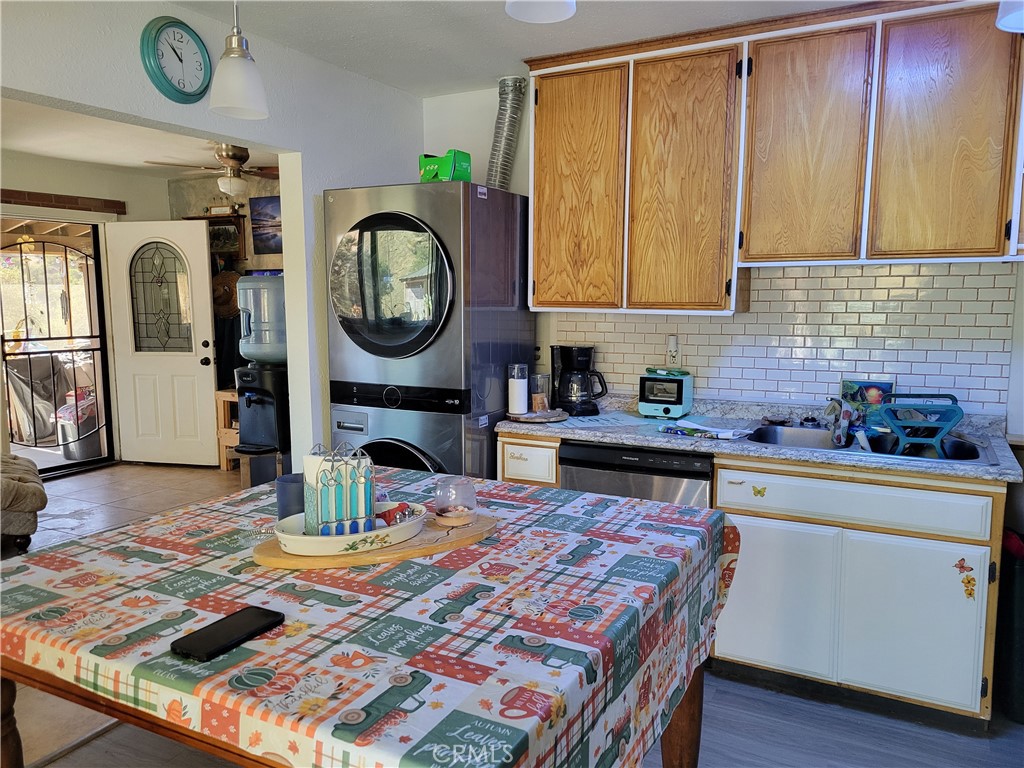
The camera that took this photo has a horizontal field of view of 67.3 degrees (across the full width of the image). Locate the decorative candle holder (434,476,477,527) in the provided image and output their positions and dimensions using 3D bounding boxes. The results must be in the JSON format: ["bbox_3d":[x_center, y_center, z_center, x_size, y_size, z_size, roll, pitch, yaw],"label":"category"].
[{"bbox_3d":[-0.129,0.270,1.764,0.092,0.099,0.092,0,7,0],"label":"decorative candle holder"}]

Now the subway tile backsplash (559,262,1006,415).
[{"bbox_3d":[1.024,-0.208,3.257,1.843,0.562,0.025,3,7,29],"label":"subway tile backsplash"}]

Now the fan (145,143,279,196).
[{"bbox_3d":[-1.897,-1.460,5.200,1.280,0.380,1.280,-4,8,-30],"label":"fan"}]

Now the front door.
[{"bbox_3d":[-2.924,-0.327,6.418,0.930,2.050,0.050,1,7,13],"label":"front door"}]

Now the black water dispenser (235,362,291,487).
[{"bbox_3d":[-1.282,0.384,4.256,0.310,1.000,0.320,3,7,29],"label":"black water dispenser"}]

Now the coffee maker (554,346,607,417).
[{"bbox_3d":[0.303,-0.021,3.554,0.175,0.305,0.225,-4,7,-28],"label":"coffee maker"}]

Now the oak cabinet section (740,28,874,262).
[{"bbox_3d":[1.142,-0.875,2.958,0.445,0.823,0.310,3,8,28],"label":"oak cabinet section"}]

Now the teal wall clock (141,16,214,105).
[{"bbox_3d":[-1.142,-1.116,2.659,0.045,0.280,0.280,3,7,29],"label":"teal wall clock"}]

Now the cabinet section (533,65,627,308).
[{"bbox_3d":[0.347,-0.831,3.391,0.444,0.993,0.310,3,8,28],"label":"cabinet section"}]

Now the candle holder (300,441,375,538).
[{"bbox_3d":[-0.370,0.229,1.664,0.122,0.190,0.102,-4,8,-30],"label":"candle holder"}]

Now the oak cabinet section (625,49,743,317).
[{"bbox_3d":[0.744,-0.808,3.179,0.454,0.993,0.310,3,8,28],"label":"oak cabinet section"}]

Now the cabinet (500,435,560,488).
[{"bbox_3d":[0.216,0.581,3.469,0.299,0.796,0.600,3,7,29],"label":"cabinet"}]

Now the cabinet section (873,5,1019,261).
[{"bbox_3d":[1.544,-0.857,2.749,0.453,0.823,0.310,3,8,28],"label":"cabinet section"}]

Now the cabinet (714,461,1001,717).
[{"bbox_3d":[1.283,0.643,2.886,0.886,0.796,0.600,3,7,29],"label":"cabinet"}]

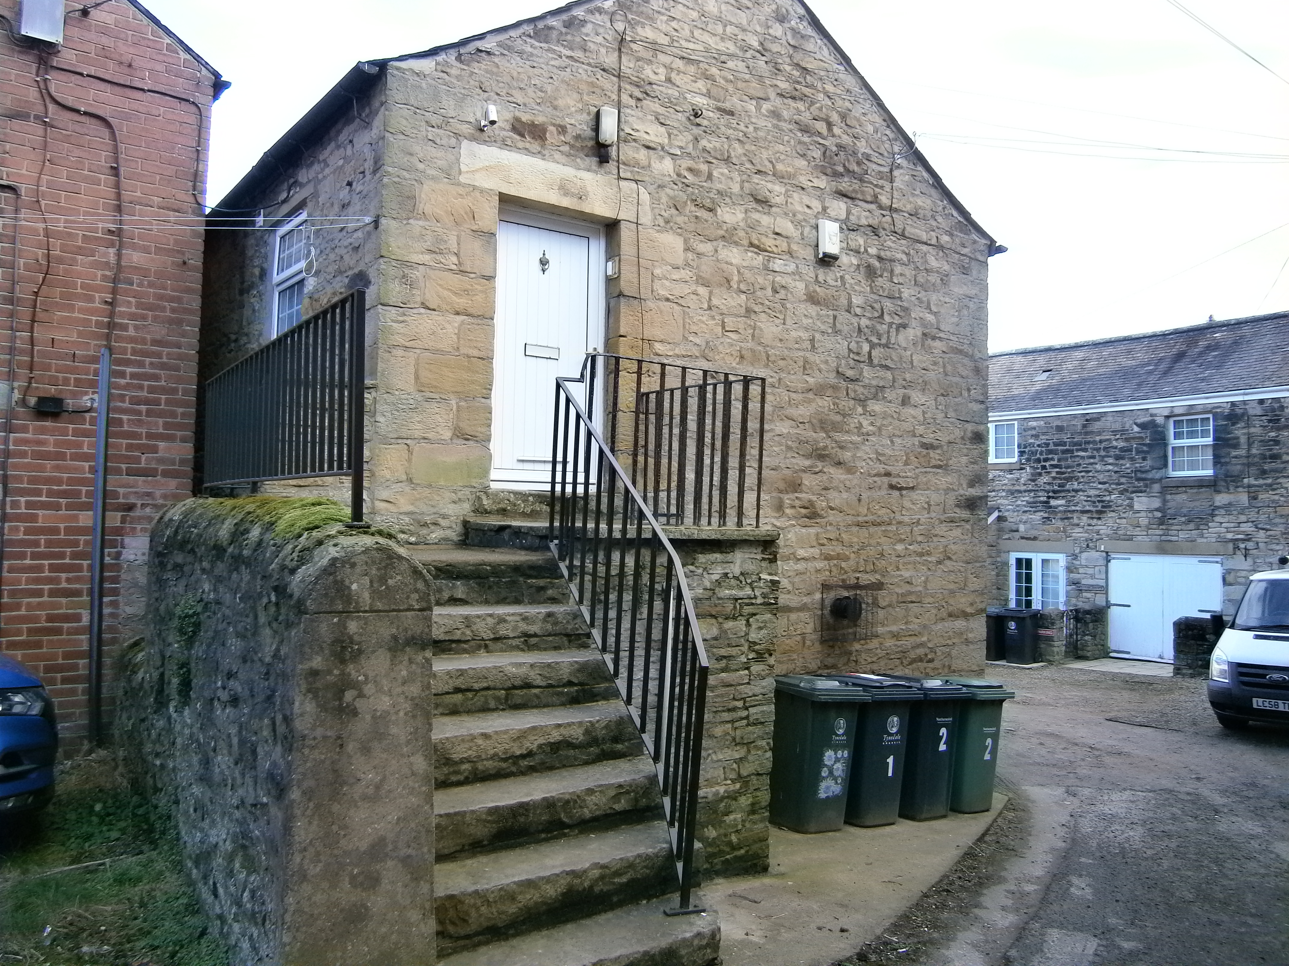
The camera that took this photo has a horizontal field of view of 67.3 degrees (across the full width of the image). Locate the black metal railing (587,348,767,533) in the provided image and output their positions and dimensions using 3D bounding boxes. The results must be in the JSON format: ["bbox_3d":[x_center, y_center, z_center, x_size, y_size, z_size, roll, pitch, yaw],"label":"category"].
[{"bbox_3d":[-0.172,-0.197,6.328,1.311,0.960,1.380,2,-3,-36],"label":"black metal railing"}]

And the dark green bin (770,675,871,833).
[{"bbox_3d":[1.180,1.982,7.220,0.580,1.060,0.730,9,-5,-34],"label":"dark green bin"}]

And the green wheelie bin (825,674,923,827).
[{"bbox_3d":[1.652,2.053,7.543,0.580,1.060,0.730,9,-5,-36],"label":"green wheelie bin"}]

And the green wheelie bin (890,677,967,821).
[{"bbox_3d":[2.157,2.130,7.911,0.580,1.060,0.730,9,-5,-36],"label":"green wheelie bin"}]

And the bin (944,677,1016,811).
[{"bbox_3d":[2.653,2.207,8.297,0.580,1.060,0.730,9,-5,-39],"label":"bin"}]

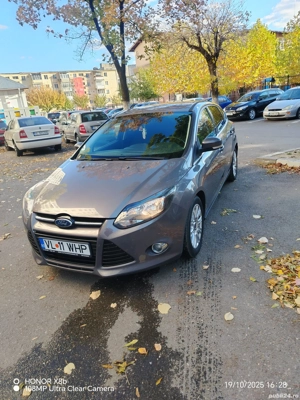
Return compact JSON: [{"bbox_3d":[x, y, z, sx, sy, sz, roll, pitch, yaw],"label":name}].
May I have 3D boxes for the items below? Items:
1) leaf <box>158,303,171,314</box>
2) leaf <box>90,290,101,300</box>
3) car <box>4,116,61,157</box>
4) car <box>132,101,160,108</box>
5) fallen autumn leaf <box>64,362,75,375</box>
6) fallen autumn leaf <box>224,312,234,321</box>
[{"bbox_3d":[0.109,0.844,2.168,0.104,0.012,0.114,4,22,27],"label":"leaf"},{"bbox_3d":[-0.474,0.824,2.405,0.084,0.012,0.118,-8,20,-5],"label":"leaf"},{"bbox_3d":[-5.151,-2.827,11.888,1.750,1.430,4.500,-18,23,-30],"label":"car"},{"bbox_3d":[-0.924,-9.063,28.068,4.300,1.470,1.770,-14,21,-22],"label":"car"},{"bbox_3d":[-0.507,1.059,1.748,0.070,0.012,0.076,5,22,27],"label":"fallen autumn leaf"},{"bbox_3d":[0.575,0.846,2.020,0.071,0.012,0.070,-13,21,-17],"label":"fallen autumn leaf"}]

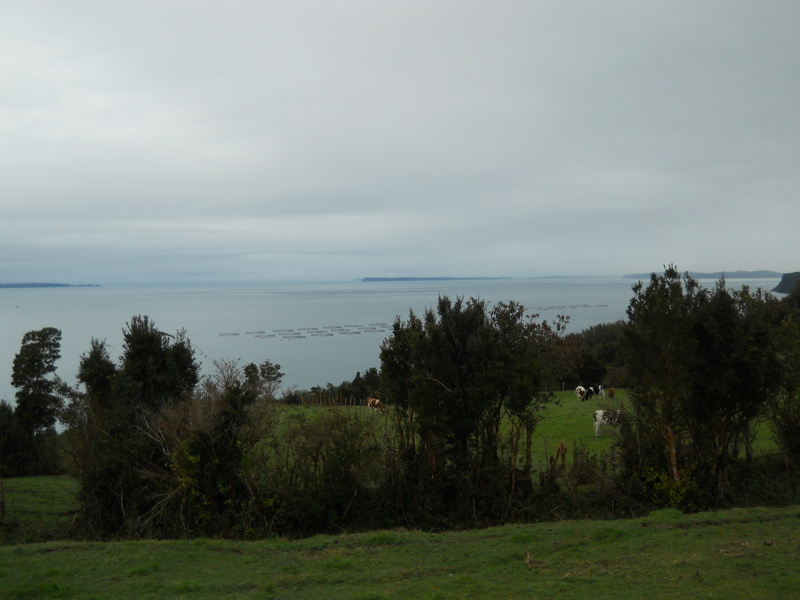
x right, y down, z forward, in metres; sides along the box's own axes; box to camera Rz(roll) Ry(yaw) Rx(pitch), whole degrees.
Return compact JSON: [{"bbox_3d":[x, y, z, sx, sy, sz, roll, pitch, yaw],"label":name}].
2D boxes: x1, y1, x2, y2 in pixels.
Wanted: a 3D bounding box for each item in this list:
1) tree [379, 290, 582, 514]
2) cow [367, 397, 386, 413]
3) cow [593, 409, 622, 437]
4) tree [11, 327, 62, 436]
[{"bbox_3d":[2.249,3.023,24.500,5.300,6.100,4.500,-1,1,0],"label":"tree"},{"bbox_3d":[-1.947,9.173,74.000,1.950,1.360,0.660,0,2,34],"label":"cow"},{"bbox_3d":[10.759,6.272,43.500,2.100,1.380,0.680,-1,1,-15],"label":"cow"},{"bbox_3d":[-19.952,4.754,47.000,2.800,6.500,2.700,-1,1,-23],"label":"tree"}]

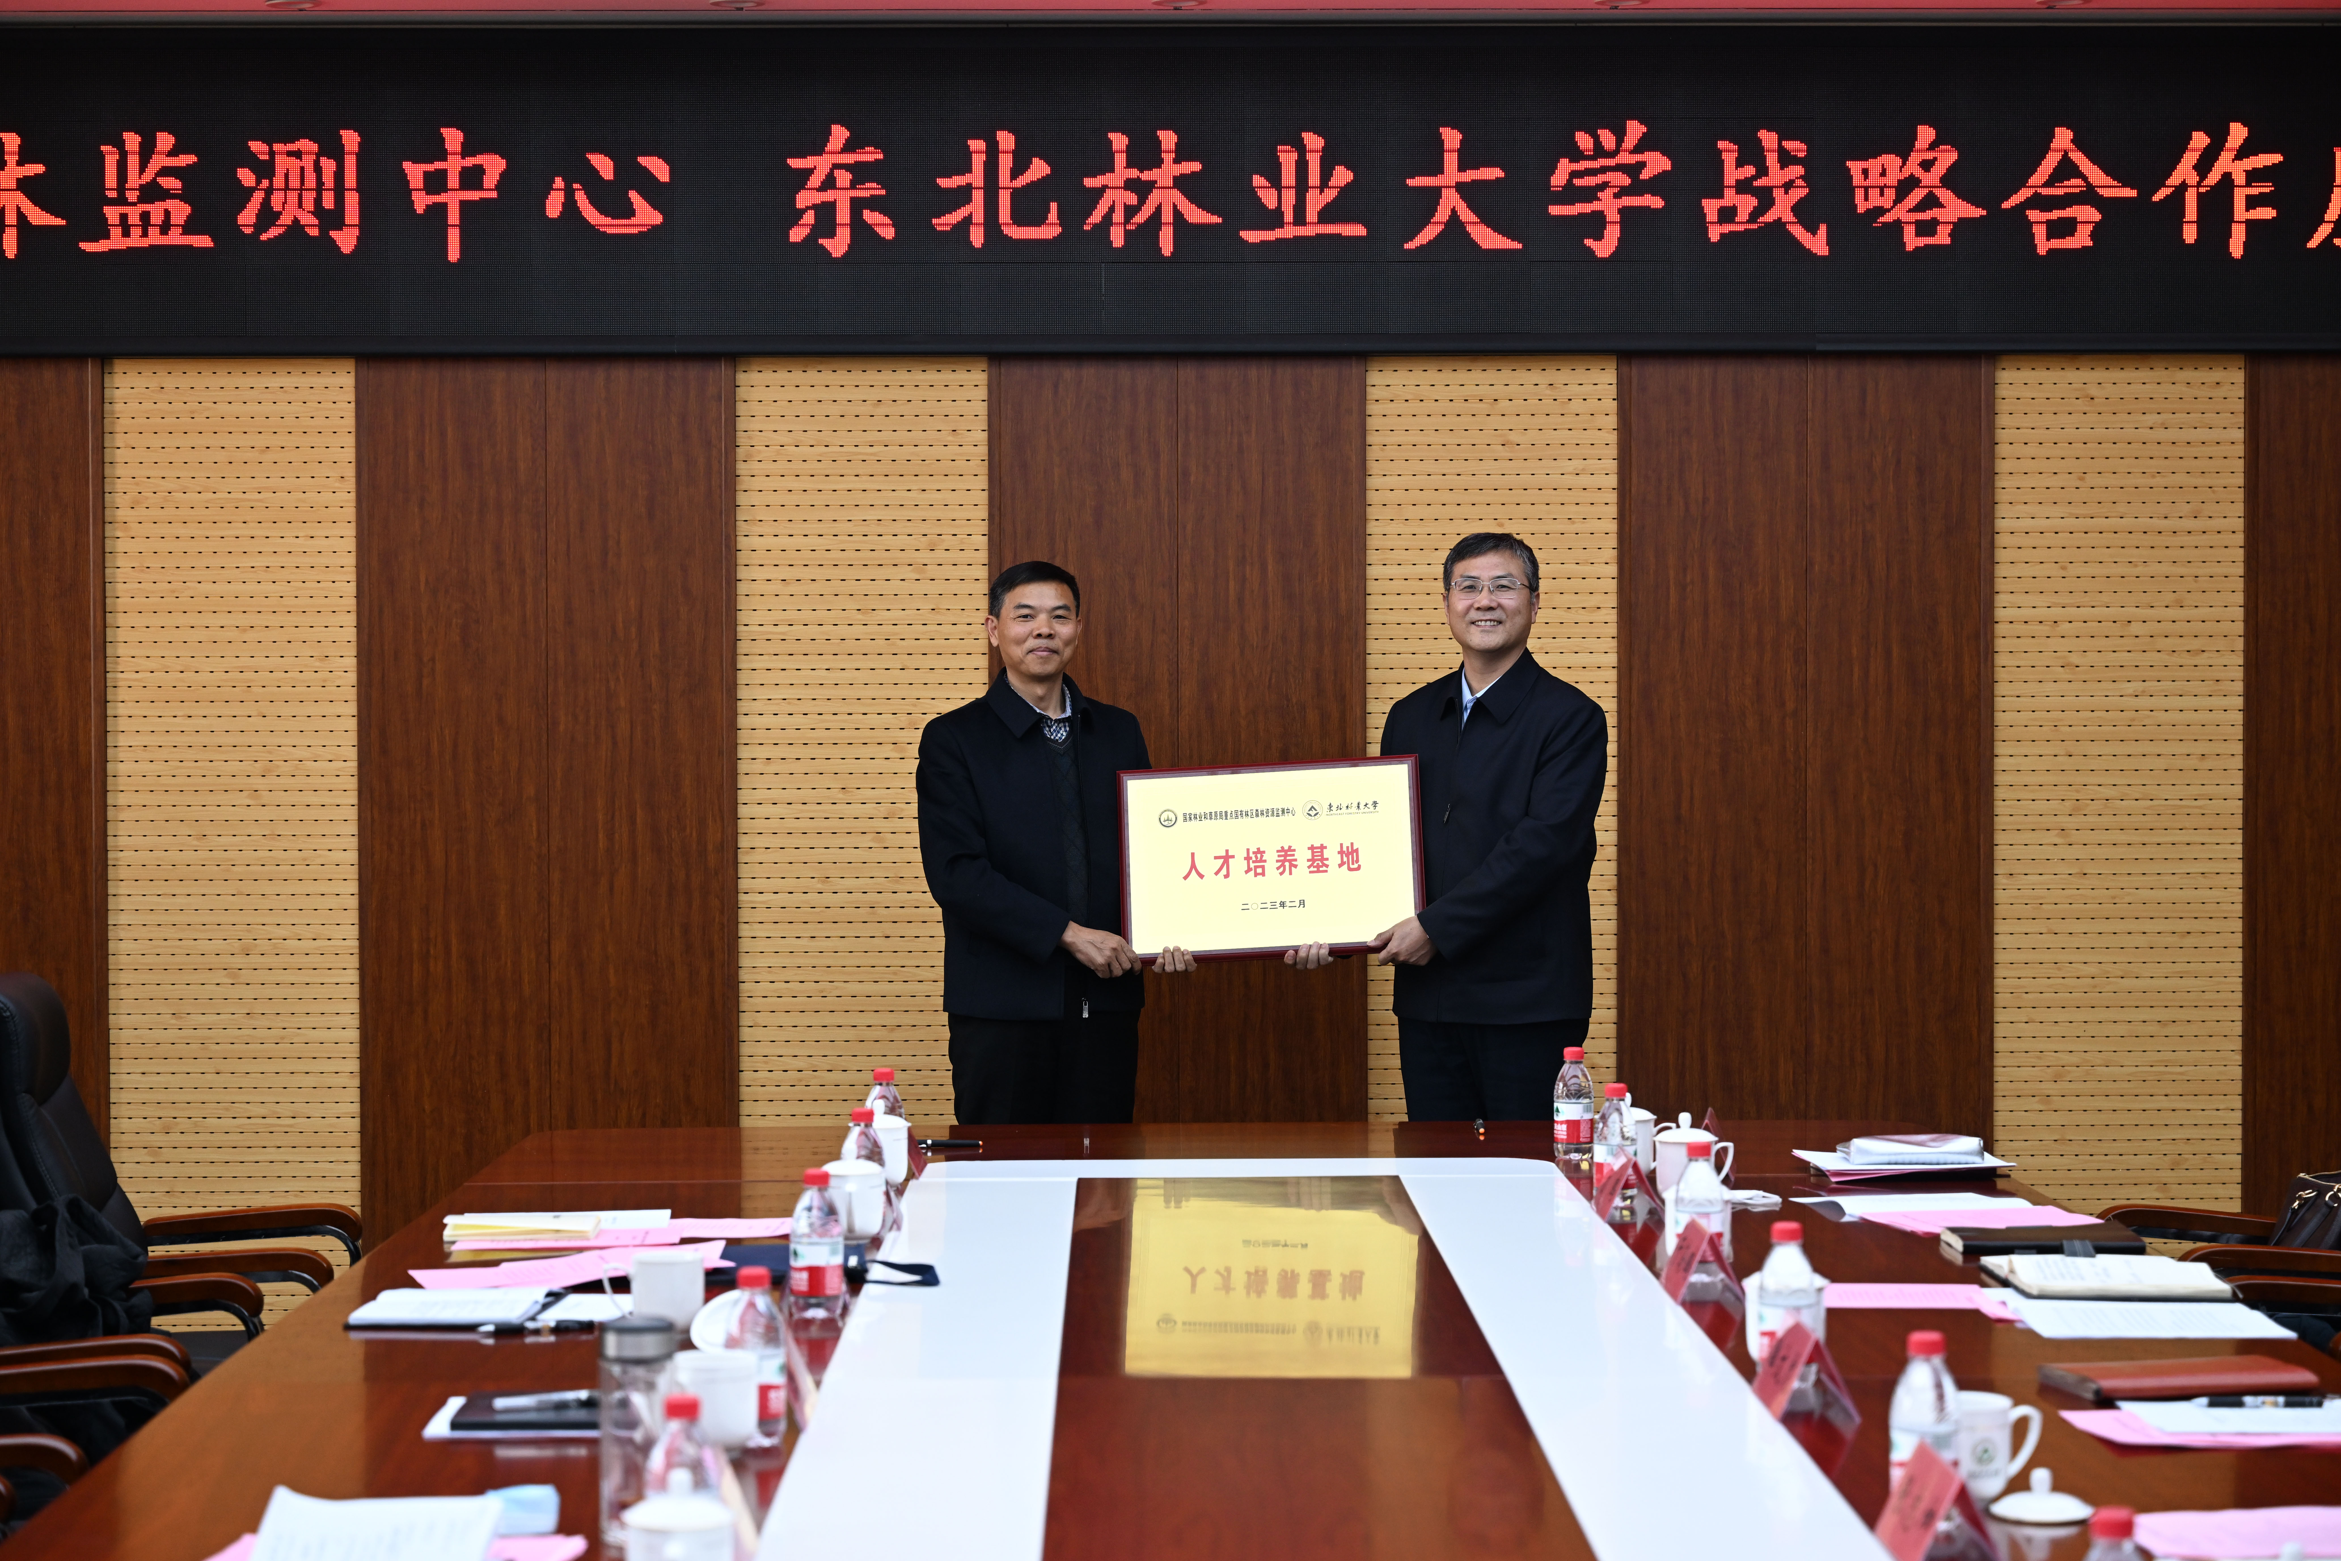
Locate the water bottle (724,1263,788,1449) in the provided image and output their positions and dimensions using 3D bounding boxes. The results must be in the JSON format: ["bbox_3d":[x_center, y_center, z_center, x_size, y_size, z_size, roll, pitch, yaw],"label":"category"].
[{"bbox_3d":[-0.415,0.577,4.569,0.062,0.173,0.062,0,1,-1],"label":"water bottle"}]

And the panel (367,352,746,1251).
[{"bbox_3d":[-1.337,0.181,9.801,0.818,2.179,0.040,0,1,-1],"label":"panel"}]

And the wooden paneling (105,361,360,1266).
[{"bbox_3d":[-2.015,0.136,9.785,0.536,2.078,0.030,0,1,-1],"label":"wooden paneling"}]

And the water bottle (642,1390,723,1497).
[{"bbox_3d":[-0.394,0.591,3.680,0.060,0.175,0.060,0,1,-1],"label":"water bottle"}]

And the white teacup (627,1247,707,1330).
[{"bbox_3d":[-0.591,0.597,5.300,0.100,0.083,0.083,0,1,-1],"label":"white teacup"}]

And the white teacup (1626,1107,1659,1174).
[{"bbox_3d":[0.710,0.542,6.967,0.124,0.120,0.092,0,1,-1],"label":"white teacup"}]

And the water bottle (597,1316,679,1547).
[{"bbox_3d":[-0.470,0.579,4.045,0.067,0.194,0.067,0,1,-1],"label":"water bottle"}]

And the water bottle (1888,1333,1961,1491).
[{"bbox_3d":[0.668,0.580,4.030,0.060,0.175,0.060,0,1,-1],"label":"water bottle"}]

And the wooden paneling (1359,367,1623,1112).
[{"bbox_3d":[0.692,0.178,9.825,0.538,2.177,0.040,0,1,-1],"label":"wooden paneling"}]

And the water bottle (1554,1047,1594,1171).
[{"bbox_3d":[0.628,0.504,7.080,0.060,0.175,0.060,0,1,-1],"label":"water bottle"}]

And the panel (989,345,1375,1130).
[{"bbox_3d":[0.016,0.179,9.817,0.814,2.177,0.040,0,1,-1],"label":"panel"}]

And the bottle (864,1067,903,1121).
[{"bbox_3d":[-0.418,0.516,6.680,0.060,0.175,0.060,0,1,-1],"label":"bottle"}]

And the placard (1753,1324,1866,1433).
[{"bbox_3d":[0.665,0.613,4.776,0.086,0.085,0.210,0,1,0],"label":"placard"}]

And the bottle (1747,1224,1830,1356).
[{"bbox_3d":[0.659,0.559,4.860,0.060,0.175,0.060,0,1,-1],"label":"bottle"}]

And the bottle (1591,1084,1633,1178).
[{"bbox_3d":[0.641,0.525,6.572,0.062,0.173,0.062,0,1,-1],"label":"bottle"}]

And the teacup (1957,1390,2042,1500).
[{"bbox_3d":[0.757,0.623,4.258,0.108,0.091,0.083,0,1,-1],"label":"teacup"}]

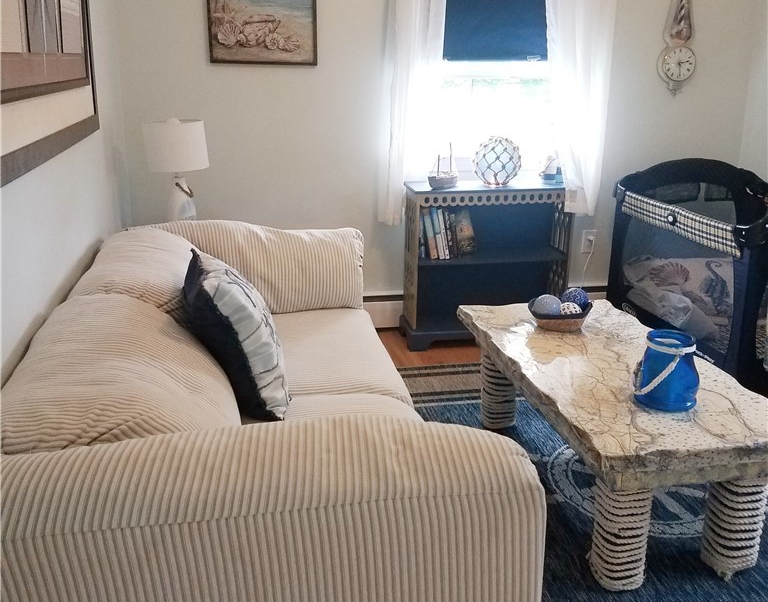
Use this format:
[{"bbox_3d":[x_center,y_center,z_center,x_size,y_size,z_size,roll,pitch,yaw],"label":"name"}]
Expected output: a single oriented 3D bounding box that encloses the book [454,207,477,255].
[{"bbox_3d":[0.356,-0.309,3.478,0.024,0.200,0.146,-2,13,35],"label":"book"}]

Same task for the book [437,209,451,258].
[{"bbox_3d":[0.253,-0.318,3.502,0.018,0.229,0.150,-13,19,-8],"label":"book"}]

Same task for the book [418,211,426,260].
[{"bbox_3d":[0.157,-0.313,3.518,0.027,0.212,0.145,-7,18,-10],"label":"book"}]

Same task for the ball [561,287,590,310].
[{"bbox_3d":[0.655,0.004,2.629,0.096,0.096,0.096,1,17,0],"label":"ball"}]

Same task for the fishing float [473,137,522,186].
[{"bbox_3d":[0.507,-0.625,3.439,0.218,0.218,0.218,-3,18,-12],"label":"fishing float"}]

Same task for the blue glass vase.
[{"bbox_3d":[0.743,0.176,2.005,0.163,0.172,0.160,-3,18,-12],"label":"blue glass vase"}]

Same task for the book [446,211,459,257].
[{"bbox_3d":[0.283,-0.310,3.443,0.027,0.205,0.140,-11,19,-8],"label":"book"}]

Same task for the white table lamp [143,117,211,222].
[{"bbox_3d":[-0.808,-0.480,3.018,0.260,0.460,0.260,-2,18,-11],"label":"white table lamp"}]

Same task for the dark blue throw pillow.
[{"bbox_3d":[-0.338,0.084,1.855,0.160,0.420,0.420,-28,1,-5],"label":"dark blue throw pillow"}]

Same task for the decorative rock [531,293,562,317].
[{"bbox_3d":[0.544,0.028,2.565,0.105,0.100,0.105,-2,18,-11],"label":"decorative rock"}]

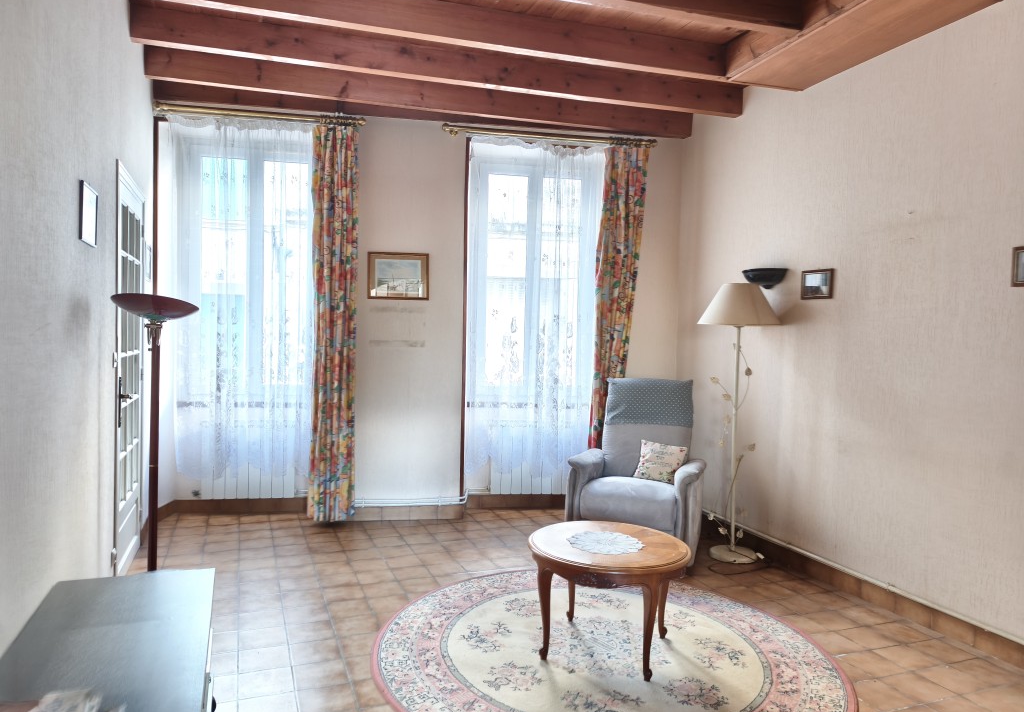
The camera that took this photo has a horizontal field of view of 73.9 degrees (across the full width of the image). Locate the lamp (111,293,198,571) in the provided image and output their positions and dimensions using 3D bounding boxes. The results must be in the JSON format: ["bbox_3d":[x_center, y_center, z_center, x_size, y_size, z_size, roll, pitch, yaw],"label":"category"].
[{"bbox_3d":[-1.560,0.493,2.953,0.375,1.528,0.375,1,2,-22],"label":"lamp"}]

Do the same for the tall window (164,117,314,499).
[{"bbox_3d":[-1.909,-0.349,4.789,0.992,2.587,0.102,1,1,-9],"label":"tall window"}]

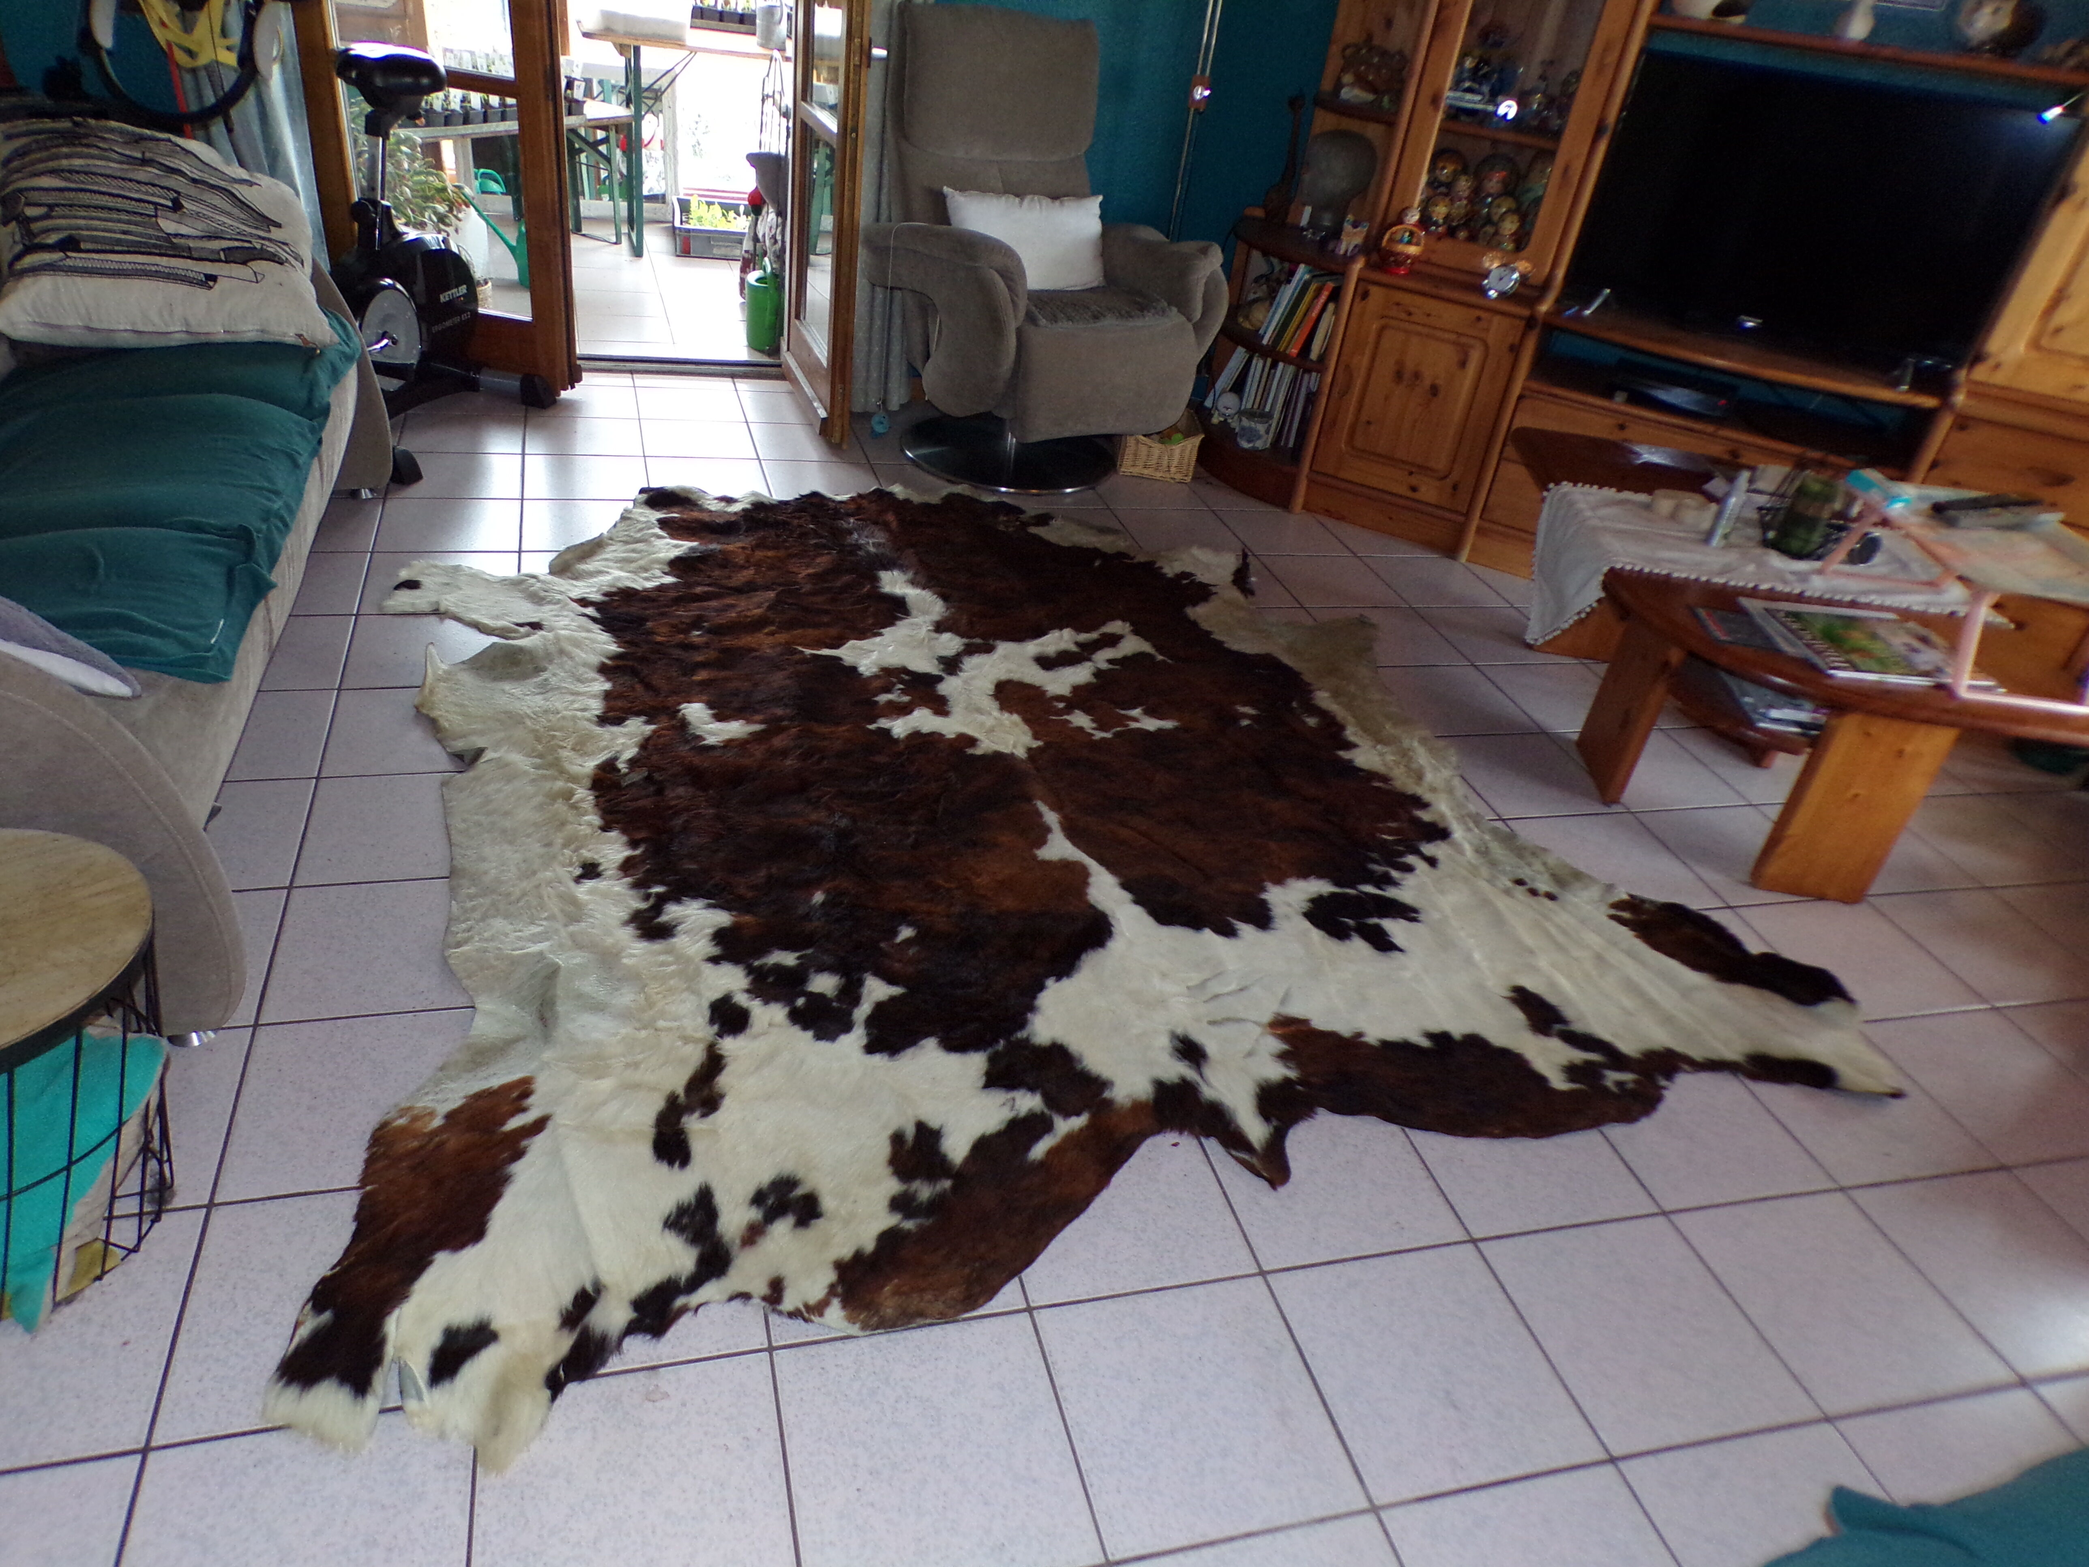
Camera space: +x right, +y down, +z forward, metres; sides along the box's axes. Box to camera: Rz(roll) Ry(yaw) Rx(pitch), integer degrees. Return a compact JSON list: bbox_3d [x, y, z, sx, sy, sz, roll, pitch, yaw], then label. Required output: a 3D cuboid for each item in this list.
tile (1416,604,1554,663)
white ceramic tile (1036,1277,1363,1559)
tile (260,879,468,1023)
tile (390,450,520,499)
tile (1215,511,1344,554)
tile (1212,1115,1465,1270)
[{"bbox_3d":[1.111,-0.358,3.564,0.300,0.010,0.306,-2,33,-17],"label":"tile"},{"bbox_3d":[0.167,0.702,1.626,0.300,0.010,0.306,-2,33,-17],"label":"white ceramic tile"},{"bbox_3d":[-0.951,0.238,2.104,0.300,0.010,0.306,-2,33,-17],"label":"tile"},{"bbox_3d":[-1.457,-0.761,3.607,0.300,0.010,0.307,-2,33,-17],"label":"tile"},{"bbox_3d":[0.655,-0.679,3.973,0.300,0.010,0.306,-2,33,-17],"label":"tile"},{"bbox_3d":[0.372,0.523,1.965,0.300,0.010,0.307,-2,33,-17],"label":"tile"}]

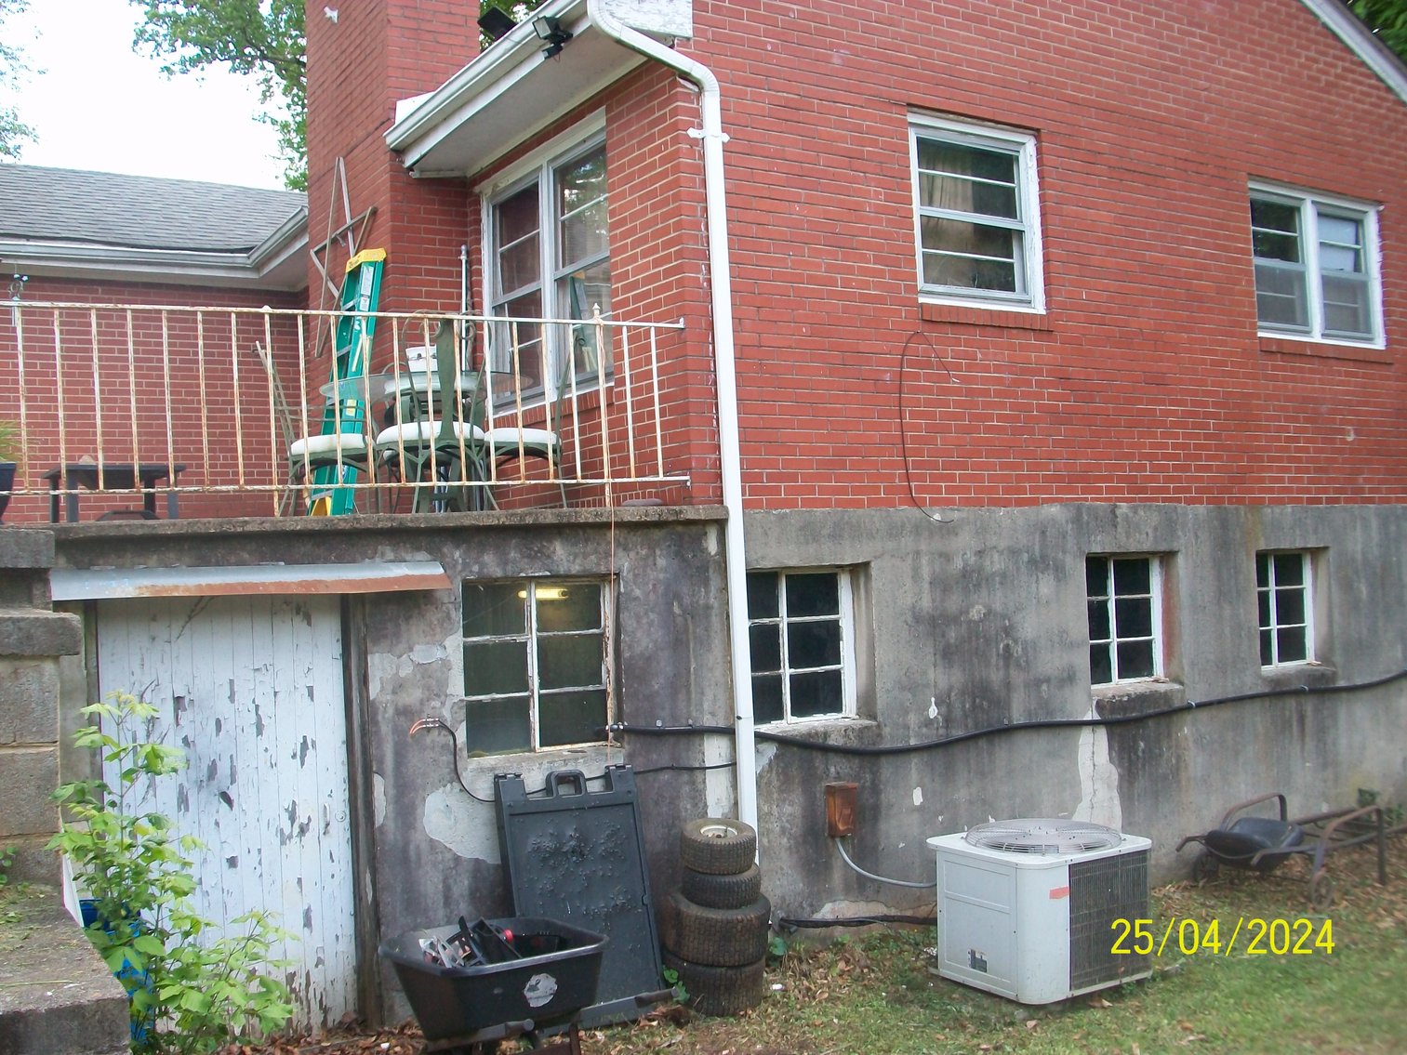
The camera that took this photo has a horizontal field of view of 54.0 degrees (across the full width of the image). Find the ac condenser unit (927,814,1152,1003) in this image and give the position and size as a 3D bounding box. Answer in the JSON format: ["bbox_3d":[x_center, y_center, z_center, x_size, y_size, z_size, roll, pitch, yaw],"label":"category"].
[{"bbox_3d":[1.562,1.756,6.482,0.787,0.650,0.703,-1,-3,-33],"label":"ac condenser unit"}]

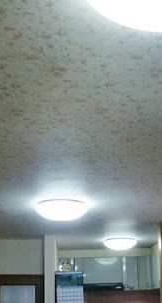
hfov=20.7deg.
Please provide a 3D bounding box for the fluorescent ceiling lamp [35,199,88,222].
[{"bbox_3d":[-0.209,0.667,4.880,0.580,0.165,0.580,0,-20,-2],"label":"fluorescent ceiling lamp"}]

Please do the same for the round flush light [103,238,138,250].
[{"bbox_3d":[0.668,1.590,7.520,0.565,0.165,0.565,0,-20,-2],"label":"round flush light"}]

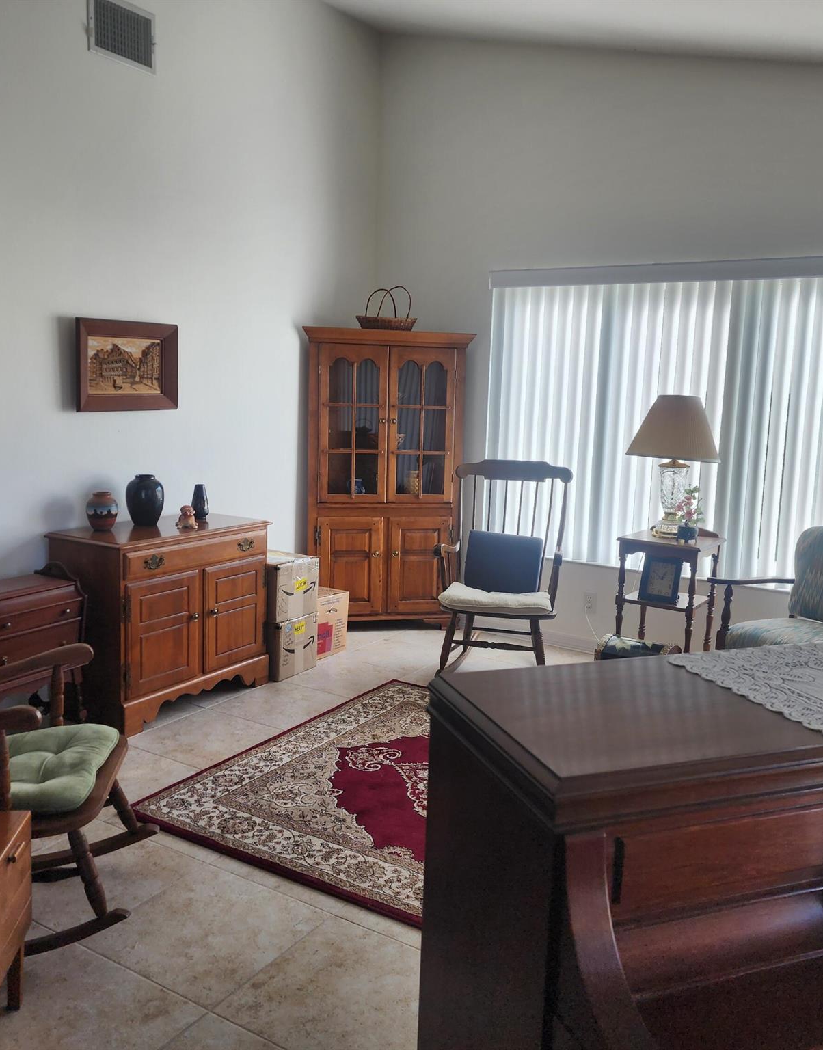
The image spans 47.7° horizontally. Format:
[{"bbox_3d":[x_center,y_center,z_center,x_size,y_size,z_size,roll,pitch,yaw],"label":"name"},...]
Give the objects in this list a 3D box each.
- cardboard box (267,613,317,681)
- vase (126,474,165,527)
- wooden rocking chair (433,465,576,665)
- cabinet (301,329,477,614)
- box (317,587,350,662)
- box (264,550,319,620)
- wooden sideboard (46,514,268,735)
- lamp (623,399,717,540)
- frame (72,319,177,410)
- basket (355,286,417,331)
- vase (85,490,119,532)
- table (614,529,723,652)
[{"bbox_3d":[-0.711,0.559,4.568,0.400,0.277,0.286,7,10,32],"label":"cardboard box"},{"bbox_3d":[-1.150,-0.111,4.051,0.163,0.230,0.163,2,9,0],"label":"vase"},{"bbox_3d":[0.459,0.215,4.601,0.600,1.035,0.780,4,9,16],"label":"wooden rocking chair"},{"bbox_3d":[-0.188,-0.252,5.363,0.950,1.670,0.480,-1,9,-14],"label":"cabinet"},{"bbox_3d":[-0.590,0.501,4.857,0.405,0.312,0.301,7,10,32],"label":"box"},{"bbox_3d":[-0.702,0.297,4.550,0.378,0.278,0.310,7,10,31],"label":"box"},{"bbox_3d":[-1.052,0.389,4.041,0.416,0.778,0.880,7,10,31],"label":"wooden sideboard"},{"bbox_3d":[1.234,-0.276,4.410,0.432,0.664,0.432,7,10,32],"label":"lamp"},{"bbox_3d":[-1.198,-0.673,3.966,0.030,0.372,0.526,7,10,31],"label":"frame"},{"bbox_3d":[-0.147,-1.193,5.163,0.330,0.255,0.230,-1,9,-14],"label":"basket"},{"bbox_3d":[-1.267,-0.060,3.817,0.132,0.168,0.132,7,10,31],"label":"vase"},{"bbox_3d":[1.204,0.409,4.367,0.385,0.761,0.380,8,11,36],"label":"table"}]

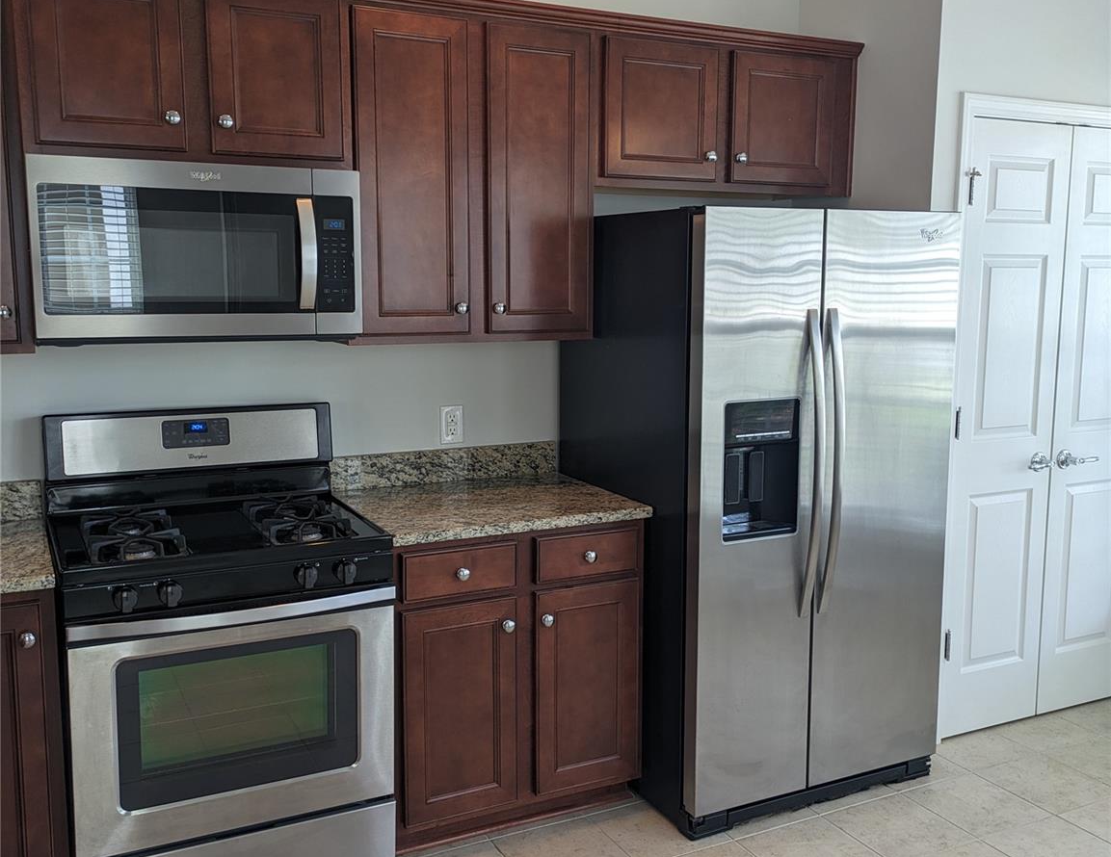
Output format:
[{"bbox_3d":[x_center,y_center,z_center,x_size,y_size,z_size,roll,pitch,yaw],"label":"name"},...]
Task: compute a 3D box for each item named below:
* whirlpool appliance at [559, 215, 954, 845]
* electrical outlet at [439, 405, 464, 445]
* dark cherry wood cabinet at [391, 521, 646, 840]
[{"bbox_3d":[0.613,0.216,3.405,0.892,1.748,0.885,-4,9,-26],"label":"whirlpool appliance"},{"bbox_3d":[-0.330,-0.011,3.420,0.075,0.120,0.009,-4,9,-26],"label":"electrical outlet"},{"bbox_3d":[-0.212,0.680,3.211,0.760,0.880,0.630,-4,9,-26],"label":"dark cherry wood cabinet"}]

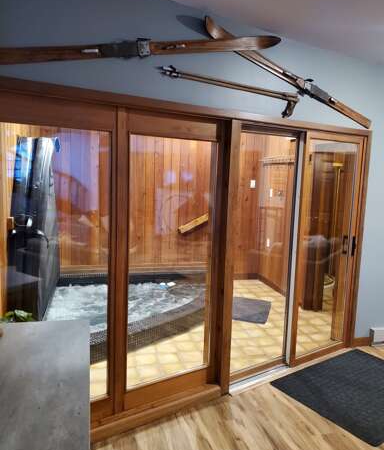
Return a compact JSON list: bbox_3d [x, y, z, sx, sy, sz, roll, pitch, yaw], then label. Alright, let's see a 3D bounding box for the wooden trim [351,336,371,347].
[{"bbox_3d":[1.671,1.162,3.810,0.205,0.088,0.020,0,7,-11],"label":"wooden trim"}]

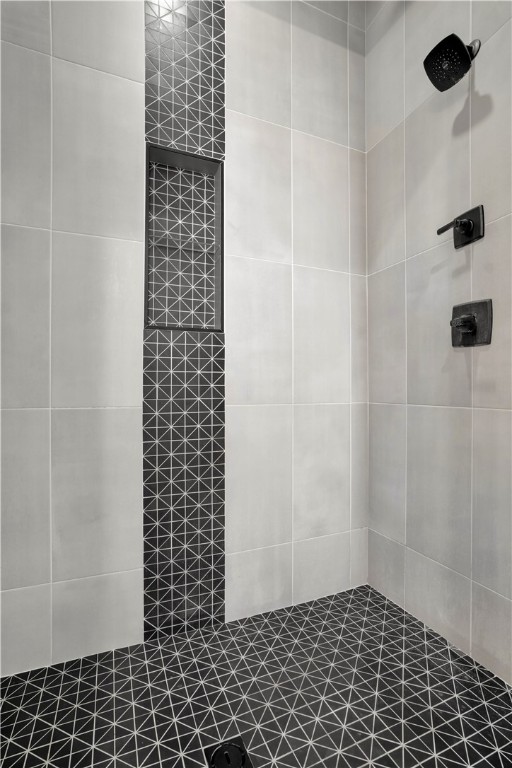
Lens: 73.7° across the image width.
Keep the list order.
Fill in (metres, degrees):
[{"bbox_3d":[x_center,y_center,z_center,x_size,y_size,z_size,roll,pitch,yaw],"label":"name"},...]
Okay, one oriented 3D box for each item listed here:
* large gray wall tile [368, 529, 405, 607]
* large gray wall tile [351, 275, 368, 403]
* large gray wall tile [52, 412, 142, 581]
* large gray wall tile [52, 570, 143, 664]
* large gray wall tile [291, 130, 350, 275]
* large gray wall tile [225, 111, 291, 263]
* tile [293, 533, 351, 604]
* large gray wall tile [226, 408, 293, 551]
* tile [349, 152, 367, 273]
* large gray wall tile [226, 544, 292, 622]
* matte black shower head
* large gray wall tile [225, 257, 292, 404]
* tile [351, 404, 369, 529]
[{"bbox_3d":[0.604,0.845,1.579,0.012,0.271,0.232,0,0,-22],"label":"large gray wall tile"},{"bbox_3d":[0.503,-0.218,1.670,0.103,0.610,0.012,0,0,-22],"label":"large gray wall tile"},{"bbox_3d":[-0.567,0.387,1.235,0.303,0.610,0.012,0,0,-22],"label":"large gray wall tile"},{"bbox_3d":[-0.564,0.832,1.229,0.297,0.274,0.010,0,0,-21],"label":"large gray wall tile"},{"bbox_3d":[0.301,-0.825,1.574,0.305,0.605,0.010,0,0,-21],"label":"large gray wall tile"},{"bbox_3d":[0.017,-0.836,1.479,0.303,0.610,0.012,0,0,-22],"label":"large gray wall tile"},{"bbox_3d":[0.303,0.834,1.567,0.305,0.275,0.010,0,0,-21],"label":"tile"},{"bbox_3d":[0.017,0.390,1.458,0.301,0.605,0.010,0,0,-21],"label":"large gray wall tile"},{"bbox_3d":[0.493,-0.825,1.649,0.100,0.605,0.010,0,0,-21],"label":"tile"},{"bbox_3d":[0.018,0.833,1.456,0.301,0.275,0.010,0,0,-21],"label":"large gray wall tile"},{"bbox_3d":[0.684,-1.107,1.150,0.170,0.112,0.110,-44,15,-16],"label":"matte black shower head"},{"bbox_3d":[0.018,-0.220,1.475,0.303,0.610,0.012,0,0,-22],"label":"large gray wall tile"},{"bbox_3d":[0.503,0.401,1.666,0.104,0.610,0.012,0,0,-22],"label":"tile"}]

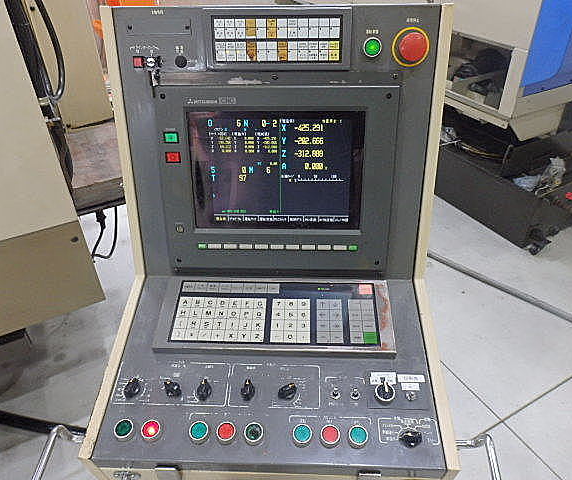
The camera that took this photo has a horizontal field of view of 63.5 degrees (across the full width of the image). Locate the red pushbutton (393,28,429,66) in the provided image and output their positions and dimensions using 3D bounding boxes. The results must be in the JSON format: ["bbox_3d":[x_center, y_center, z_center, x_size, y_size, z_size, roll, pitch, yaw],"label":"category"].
[{"bbox_3d":[0.194,-0.293,0.703,0.057,0.057,0.030,0,21,2],"label":"red pushbutton"}]

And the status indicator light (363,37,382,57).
[{"bbox_3d":[0.133,-0.296,0.711,0.028,0.028,0.016,0,21,2],"label":"status indicator light"}]

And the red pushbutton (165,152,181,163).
[{"bbox_3d":[-0.191,-0.138,0.782,0.025,0.017,0.009,0,21,2],"label":"red pushbutton"}]

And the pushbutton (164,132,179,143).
[{"bbox_3d":[-0.192,-0.169,0.770,0.025,0.017,0.009,0,21,2],"label":"pushbutton"}]

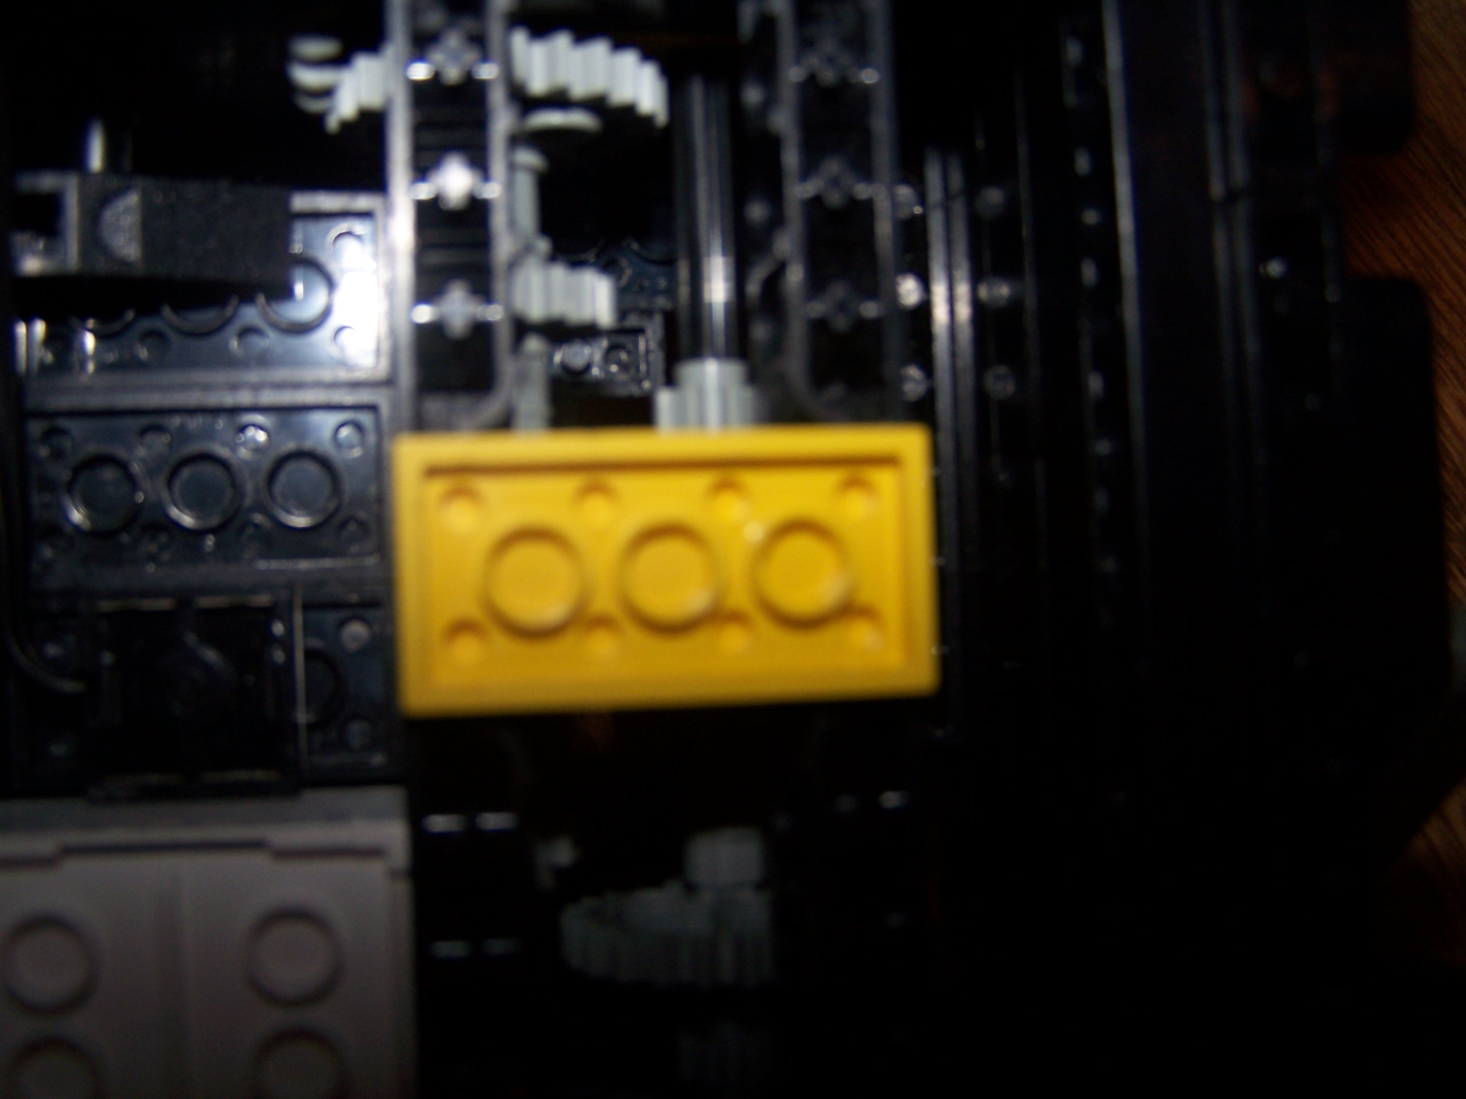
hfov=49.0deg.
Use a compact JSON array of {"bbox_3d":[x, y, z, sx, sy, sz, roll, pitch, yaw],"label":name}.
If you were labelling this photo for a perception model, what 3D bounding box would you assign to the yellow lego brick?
[{"bbox_3d":[-0.004,0.001,0.097,0.032,0.005,0.016,-2,90,-11],"label":"yellow lego brick"}]

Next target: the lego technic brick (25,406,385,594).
[{"bbox_3d":[-0.043,-0.005,0.133,0.032,0.005,0.016,-1,90,-3],"label":"lego technic brick"}]

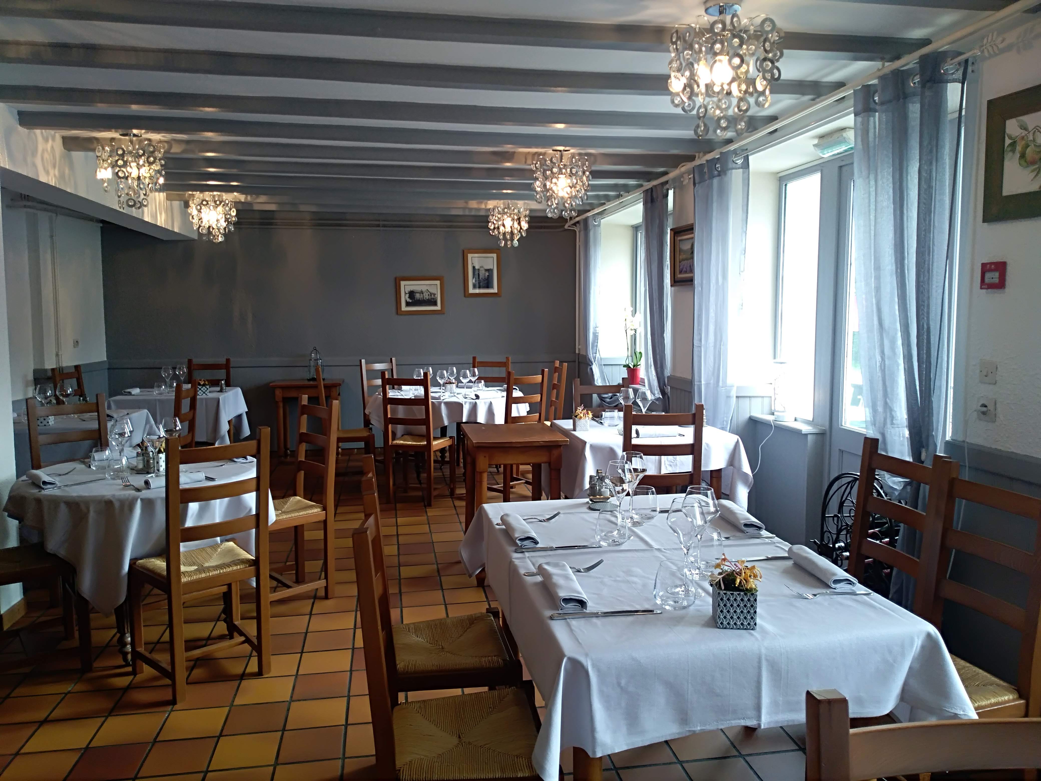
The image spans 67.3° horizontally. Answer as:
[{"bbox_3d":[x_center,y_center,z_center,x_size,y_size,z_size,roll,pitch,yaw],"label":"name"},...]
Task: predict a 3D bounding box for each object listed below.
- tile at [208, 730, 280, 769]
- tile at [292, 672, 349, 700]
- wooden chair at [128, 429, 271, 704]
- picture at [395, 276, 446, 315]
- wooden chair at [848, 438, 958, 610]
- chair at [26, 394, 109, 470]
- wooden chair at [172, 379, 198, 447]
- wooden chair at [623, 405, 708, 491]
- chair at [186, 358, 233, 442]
[{"bbox_3d":[-0.900,1.190,2.573,0.200,0.012,0.200,-1,6,-10],"label":"tile"},{"bbox_3d":[-0.749,1.118,2.959,0.200,0.010,0.200,-1,6,-10],"label":"tile"},{"bbox_3d":[-1.215,0.622,3.003,0.420,0.972,0.419,-6,8,-43],"label":"wooden chair"},{"bbox_3d":[-1.007,-0.954,7.874,0.489,0.383,0.025,-1,6,-10],"label":"picture"},{"bbox_3d":[1.074,0.680,2.622,0.470,0.980,0.440,-2,6,-12],"label":"wooden chair"},{"bbox_3d":[-2.206,0.526,3.972,0.419,0.972,0.420,5,8,42],"label":"chair"},{"bbox_3d":[-2.349,0.443,5.065,0.450,0.985,0.440,-1,6,-6],"label":"wooden chair"},{"bbox_3d":[0.672,0.534,3.914,0.441,0.990,0.438,0,6,0],"label":"wooden chair"},{"bbox_3d":[-2.823,0.209,7.088,0.420,0.972,0.419,-2,6,-13],"label":"chair"}]

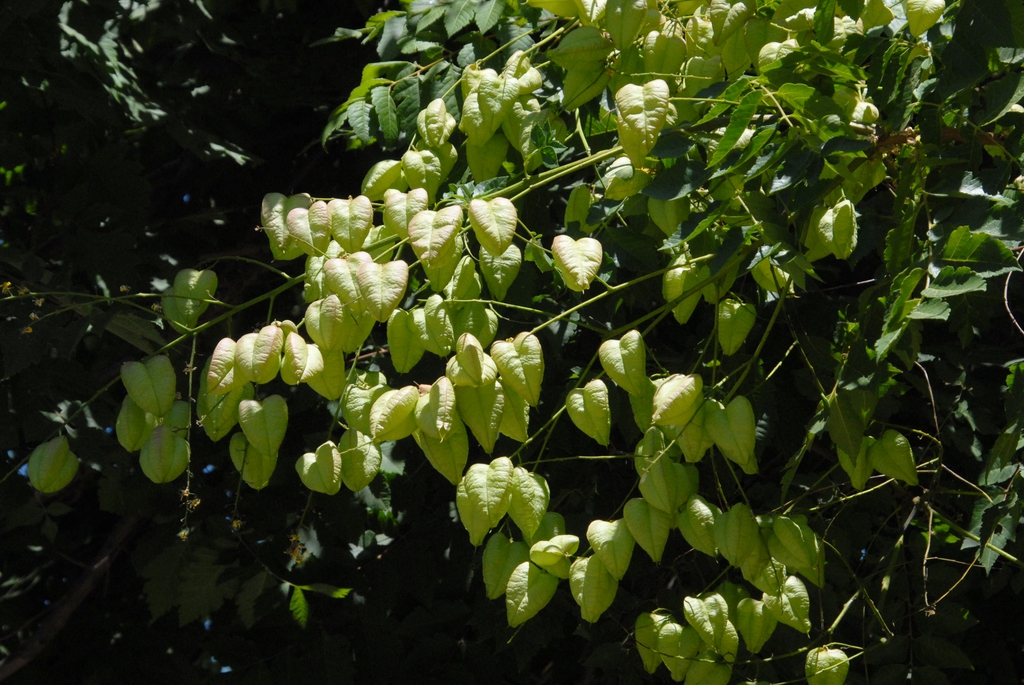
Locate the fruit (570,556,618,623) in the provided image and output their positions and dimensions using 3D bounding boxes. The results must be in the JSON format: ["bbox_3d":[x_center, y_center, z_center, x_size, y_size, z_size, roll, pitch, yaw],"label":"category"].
[{"bbox_3d":[0.059,0.177,2.600,0.034,0.049,0.032,2,-5,0],"label":"fruit"}]

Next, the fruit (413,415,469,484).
[{"bbox_3d":[-0.048,0.073,2.520,0.035,0.054,0.032,-15,-7,0],"label":"fruit"}]

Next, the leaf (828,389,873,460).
[{"bbox_3d":[0.238,0.058,2.570,0.026,0.051,0.011,-16,-5,0],"label":"leaf"}]

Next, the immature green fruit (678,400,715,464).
[{"bbox_3d":[0.131,0.064,2.580,0.029,0.045,0.029,0,-5,0],"label":"immature green fruit"}]

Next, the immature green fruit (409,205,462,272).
[{"bbox_3d":[-0.054,-0.073,2.550,0.036,0.046,0.032,11,-5,0],"label":"immature green fruit"}]

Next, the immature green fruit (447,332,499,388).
[{"bbox_3d":[-0.028,0.013,2.570,0.035,0.045,0.034,-13,-29,0],"label":"immature green fruit"}]

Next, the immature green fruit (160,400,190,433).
[{"bbox_3d":[-0.241,0.060,2.540,0.031,0.039,0.029,3,-7,0],"label":"immature green fruit"}]

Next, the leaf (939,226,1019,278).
[{"bbox_3d":[0.339,-0.066,2.620,0.061,0.032,0.017,6,-5,0],"label":"leaf"}]

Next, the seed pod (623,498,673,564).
[{"bbox_3d":[0.099,0.135,2.610,0.033,0.048,0.032,-14,-2,0],"label":"seed pod"}]

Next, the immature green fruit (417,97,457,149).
[{"bbox_3d":[-0.055,-0.159,2.620,0.029,0.038,0.030,3,-5,0],"label":"immature green fruit"}]

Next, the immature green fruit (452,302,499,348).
[{"bbox_3d":[-0.026,-0.008,2.530,0.032,0.041,0.032,3,-7,0],"label":"immature green fruit"}]

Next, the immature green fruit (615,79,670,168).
[{"bbox_3d":[0.092,-0.154,2.540,0.038,0.061,0.035,3,-5,0],"label":"immature green fruit"}]

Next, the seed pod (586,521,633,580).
[{"bbox_3d":[0.070,0.148,2.580,0.034,0.045,0.032,-12,-9,0],"label":"seed pod"}]

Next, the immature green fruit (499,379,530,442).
[{"bbox_3d":[-0.003,0.048,2.620,0.033,0.049,0.032,-18,-3,0],"label":"immature green fruit"}]

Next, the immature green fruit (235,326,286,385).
[{"bbox_3d":[-0.181,0.009,2.590,0.035,0.044,0.033,5,-17,0],"label":"immature green fruit"}]

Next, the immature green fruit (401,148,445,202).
[{"bbox_3d":[-0.065,-0.120,2.630,0.031,0.043,0.030,-6,-9,0],"label":"immature green fruit"}]

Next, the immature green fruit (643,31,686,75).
[{"bbox_3d":[0.110,-0.205,2.600,0.032,0.042,0.030,0,-5,0],"label":"immature green fruit"}]

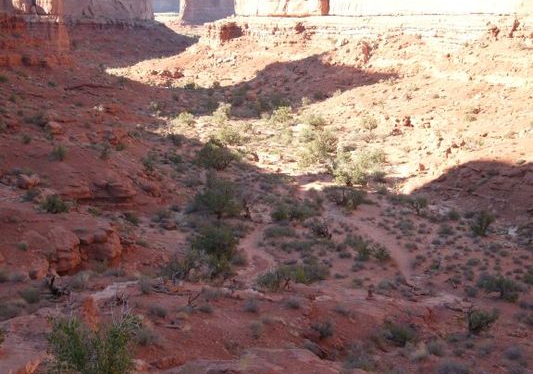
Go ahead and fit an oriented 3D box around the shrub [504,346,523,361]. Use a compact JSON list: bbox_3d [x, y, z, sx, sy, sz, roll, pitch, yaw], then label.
[{"bbox_3d":[6.168,4.158,20.000,0.449,0.354,0.414,0,13,0],"label":"shrub"}]

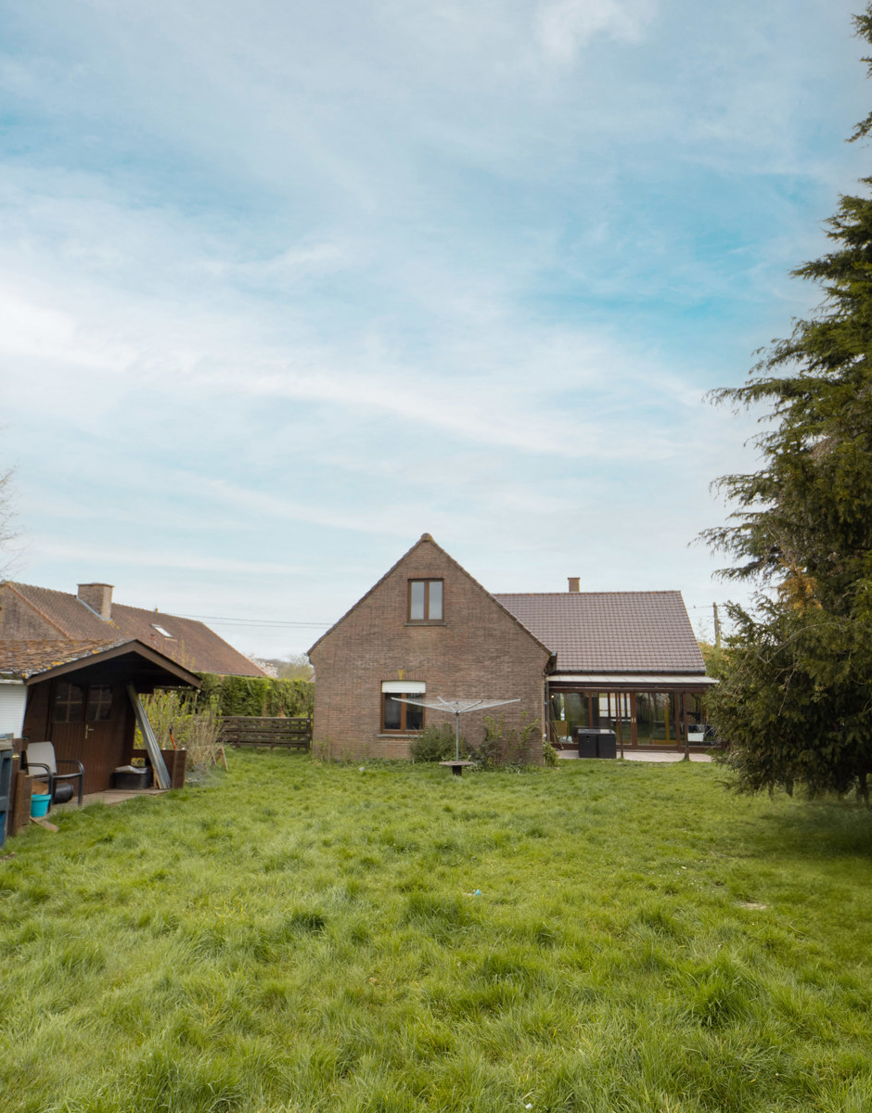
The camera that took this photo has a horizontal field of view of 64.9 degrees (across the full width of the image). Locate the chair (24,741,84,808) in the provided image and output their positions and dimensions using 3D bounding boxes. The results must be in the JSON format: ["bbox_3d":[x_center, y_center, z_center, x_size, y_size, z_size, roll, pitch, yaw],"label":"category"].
[{"bbox_3d":[-5.411,3.074,9.669,0.600,0.900,0.570,-4,-12,21],"label":"chair"}]

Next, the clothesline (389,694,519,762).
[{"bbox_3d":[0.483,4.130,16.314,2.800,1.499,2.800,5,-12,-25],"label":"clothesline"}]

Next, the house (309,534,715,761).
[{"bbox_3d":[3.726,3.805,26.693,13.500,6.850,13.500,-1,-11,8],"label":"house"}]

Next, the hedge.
[{"bbox_3d":[-6.919,5.787,25.868,5.220,2.468,1.500,0,-11,0],"label":"hedge"}]

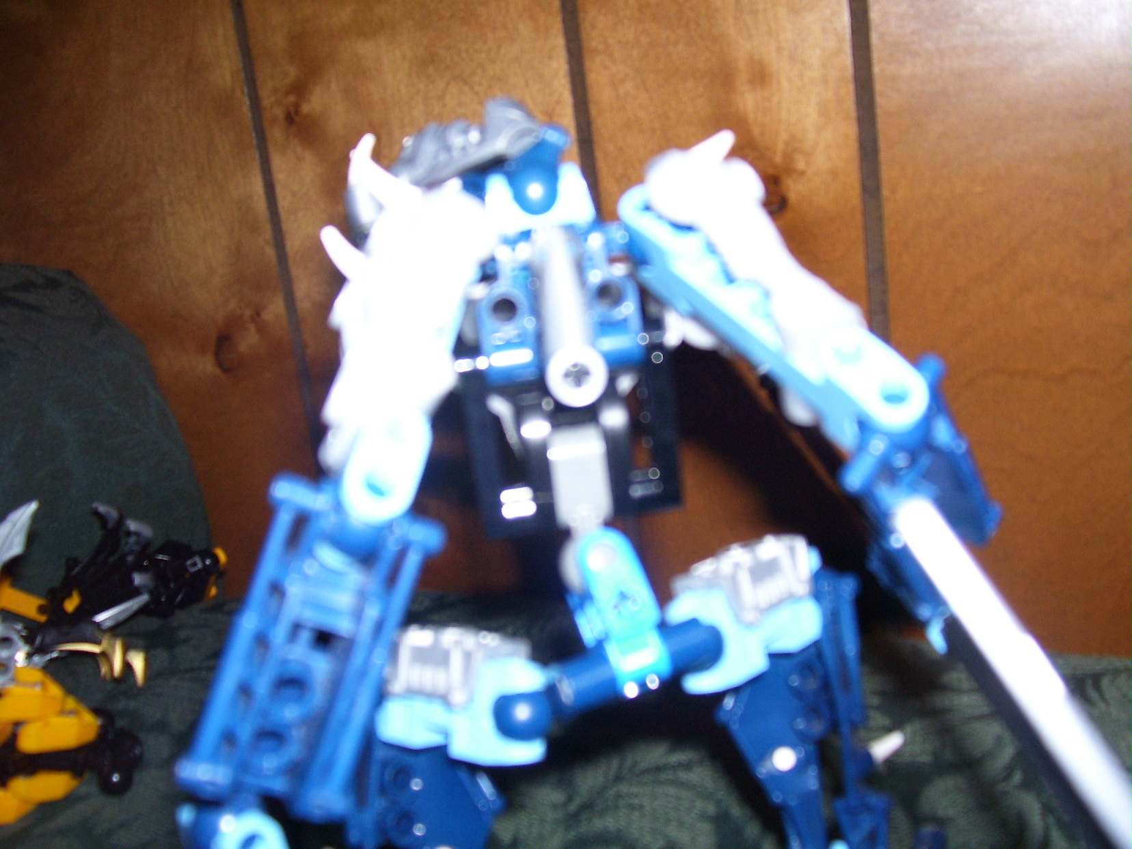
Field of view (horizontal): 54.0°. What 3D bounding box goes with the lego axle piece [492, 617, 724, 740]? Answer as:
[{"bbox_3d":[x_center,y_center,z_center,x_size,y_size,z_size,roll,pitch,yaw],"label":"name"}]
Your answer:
[{"bbox_3d":[0.007,0.041,0.177,0.040,0.010,0.010,-20,11,-8],"label":"lego axle piece"}]

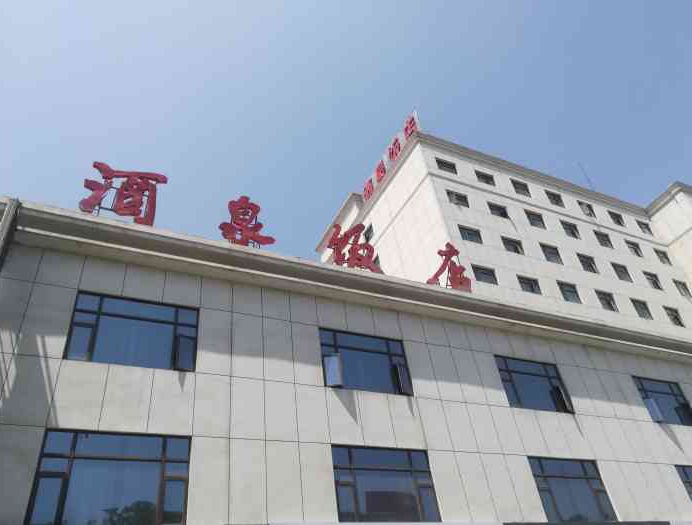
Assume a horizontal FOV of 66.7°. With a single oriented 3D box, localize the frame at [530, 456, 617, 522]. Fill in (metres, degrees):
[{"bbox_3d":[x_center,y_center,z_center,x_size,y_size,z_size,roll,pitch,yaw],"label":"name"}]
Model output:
[{"bbox_3d":[6.801,6.820,15.812,2.866,1.813,0.150,12,-43,-24],"label":"frame"}]

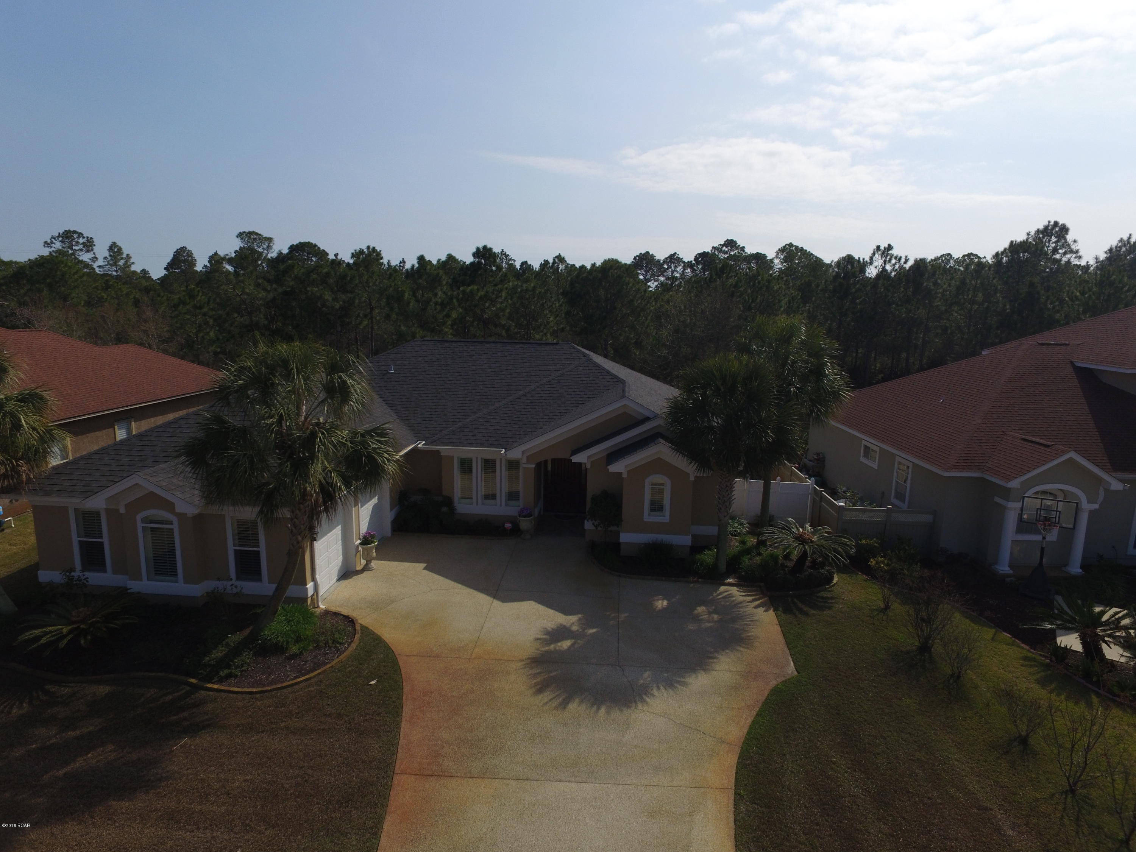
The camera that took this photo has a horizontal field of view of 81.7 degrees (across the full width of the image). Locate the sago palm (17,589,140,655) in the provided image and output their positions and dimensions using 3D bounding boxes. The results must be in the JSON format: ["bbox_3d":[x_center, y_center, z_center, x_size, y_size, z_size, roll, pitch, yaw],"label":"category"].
[{"bbox_3d":[-12.233,4.952,16.652,2.500,1.200,2.450,2,10,4],"label":"sago palm"}]

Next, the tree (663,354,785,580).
[{"bbox_3d":[4.983,1.341,21.422,3.800,7.300,3.800,2,10,4],"label":"tree"}]

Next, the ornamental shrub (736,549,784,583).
[{"bbox_3d":[6.361,4.582,21.726,1.500,0.870,1.400,2,10,4],"label":"ornamental shrub"}]

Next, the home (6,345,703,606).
[{"bbox_3d":[-3.909,-0.082,29.302,21.750,6.920,24.530,2,10,4],"label":"home"}]

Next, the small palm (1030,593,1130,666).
[{"bbox_3d":[13.072,5.225,16.641,2.150,1.700,2.100,2,10,4],"label":"small palm"}]

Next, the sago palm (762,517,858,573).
[{"bbox_3d":[8.055,4.132,22.217,3.000,1.650,2.900,2,10,4],"label":"sago palm"}]

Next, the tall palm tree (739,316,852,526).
[{"bbox_3d":[8.440,0.141,25.058,4.000,8.500,4.000,2,10,4],"label":"tall palm tree"}]

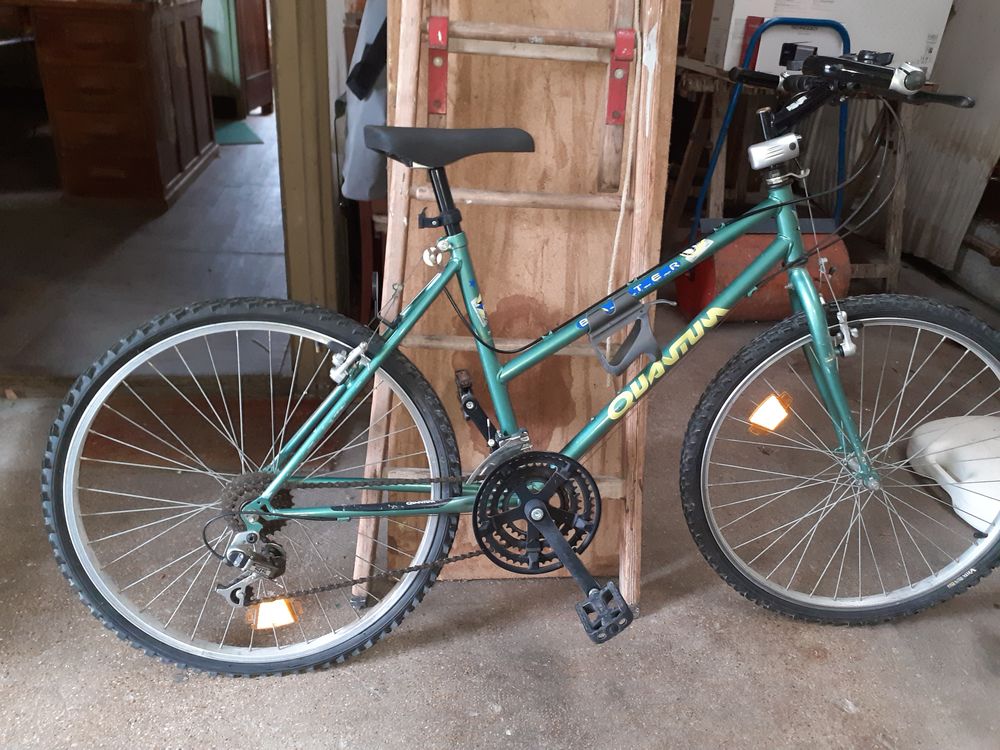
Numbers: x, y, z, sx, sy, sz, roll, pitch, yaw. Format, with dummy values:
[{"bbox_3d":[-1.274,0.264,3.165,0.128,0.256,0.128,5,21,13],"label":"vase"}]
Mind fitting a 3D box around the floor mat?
[{"bbox_3d":[-1.783,-1.520,4.867,0.480,0.015,0.770,-9,28,-23],"label":"floor mat"}]

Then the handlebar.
[{"bbox_3d":[0.497,-0.452,1.206,0.230,0.090,0.600,4,18,2],"label":"handlebar"}]

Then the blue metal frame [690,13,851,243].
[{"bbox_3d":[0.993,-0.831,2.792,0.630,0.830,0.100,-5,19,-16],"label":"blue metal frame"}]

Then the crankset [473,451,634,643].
[{"bbox_3d":[0.081,0.261,1.213,0.237,0.267,0.150,-1,14,-9],"label":"crankset"}]

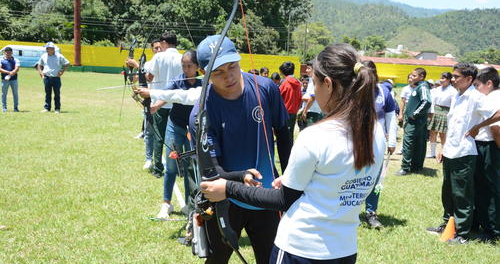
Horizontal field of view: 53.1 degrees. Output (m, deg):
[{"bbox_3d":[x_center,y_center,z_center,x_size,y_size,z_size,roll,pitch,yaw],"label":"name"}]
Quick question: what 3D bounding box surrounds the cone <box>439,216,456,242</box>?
[{"bbox_3d":[1.753,0.836,4.347,0.160,0.205,0.160,2,8,-6],"label":"cone"}]

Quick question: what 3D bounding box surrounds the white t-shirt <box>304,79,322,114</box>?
[{"bbox_3d":[1.029,-0.561,7.800,0.300,0.580,0.440,2,8,-5],"label":"white t-shirt"}]

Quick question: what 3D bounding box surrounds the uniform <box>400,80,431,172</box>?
[{"bbox_3d":[2.378,-0.092,7.145,0.330,1.312,0.420,1,8,-12],"label":"uniform"}]

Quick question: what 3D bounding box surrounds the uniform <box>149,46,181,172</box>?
[{"bbox_3d":[-1.042,-0.248,6.168,0.460,1.568,0.320,-3,10,-37],"label":"uniform"}]

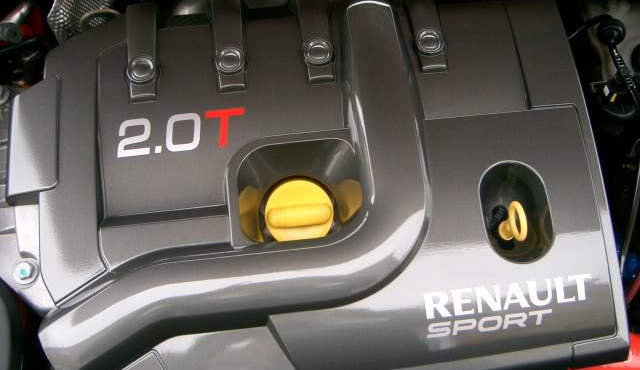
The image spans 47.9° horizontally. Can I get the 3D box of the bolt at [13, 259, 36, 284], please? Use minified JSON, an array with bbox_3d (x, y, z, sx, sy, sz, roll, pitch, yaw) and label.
[{"bbox_3d":[-0.262,0.077,0.640,0.021,0.012,0.021,-4,75,-5],"label":"bolt"}]

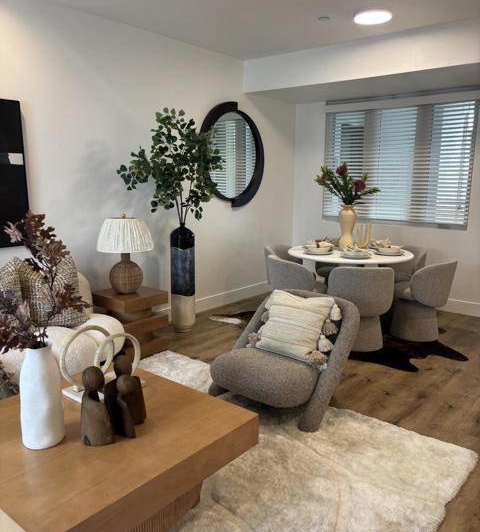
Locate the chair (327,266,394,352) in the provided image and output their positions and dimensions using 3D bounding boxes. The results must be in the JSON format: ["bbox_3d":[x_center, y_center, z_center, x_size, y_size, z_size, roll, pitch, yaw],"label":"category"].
[{"bbox_3d":[1.069,0.337,4.272,0.565,0.745,0.575,3,11,13],"label":"chair"}]

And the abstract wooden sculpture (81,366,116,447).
[{"bbox_3d":[-0.548,0.533,1.861,0.130,0.310,0.085,0,10,0],"label":"abstract wooden sculpture"}]

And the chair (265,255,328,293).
[{"bbox_3d":[0.534,0.275,4.521,0.560,0.740,0.560,-4,11,-25],"label":"chair"}]

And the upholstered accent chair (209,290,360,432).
[{"bbox_3d":[0.264,0.558,3.112,0.820,0.680,0.820,9,13,39],"label":"upholstered accent chair"}]

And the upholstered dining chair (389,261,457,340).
[{"bbox_3d":[1.695,0.293,4.534,0.575,0.745,0.565,7,13,33],"label":"upholstered dining chair"}]

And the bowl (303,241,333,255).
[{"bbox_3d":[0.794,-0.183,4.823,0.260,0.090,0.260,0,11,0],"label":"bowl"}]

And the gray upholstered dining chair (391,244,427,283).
[{"bbox_3d":[1.602,0.194,5.016,0.560,0.740,0.560,-4,11,-25],"label":"gray upholstered dining chair"}]

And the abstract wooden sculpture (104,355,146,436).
[{"bbox_3d":[-0.463,0.537,2.008,0.165,0.285,0.170,9,14,39],"label":"abstract wooden sculpture"}]

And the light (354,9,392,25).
[{"bbox_3d":[1.076,-1.994,3.876,0.280,0.030,0.280,9,14,39],"label":"light"}]

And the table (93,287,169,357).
[{"bbox_3d":[-0.919,0.466,4.082,0.440,0.495,0.440,9,13,39],"label":"table"}]

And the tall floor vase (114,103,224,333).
[{"bbox_3d":[-0.583,-0.377,4.395,0.700,2.050,0.860,9,13,39],"label":"tall floor vase"}]

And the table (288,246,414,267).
[{"bbox_3d":[1.068,0.230,4.768,1.200,0.750,1.200,9,13,39],"label":"table"}]

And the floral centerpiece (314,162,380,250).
[{"bbox_3d":[1.051,-0.573,4.682,0.620,0.860,0.520,3,10,13],"label":"floral centerpiece"}]

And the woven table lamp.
[{"bbox_3d":[-0.948,-0.101,3.946,0.472,0.655,0.472,0,11,0],"label":"woven table lamp"}]

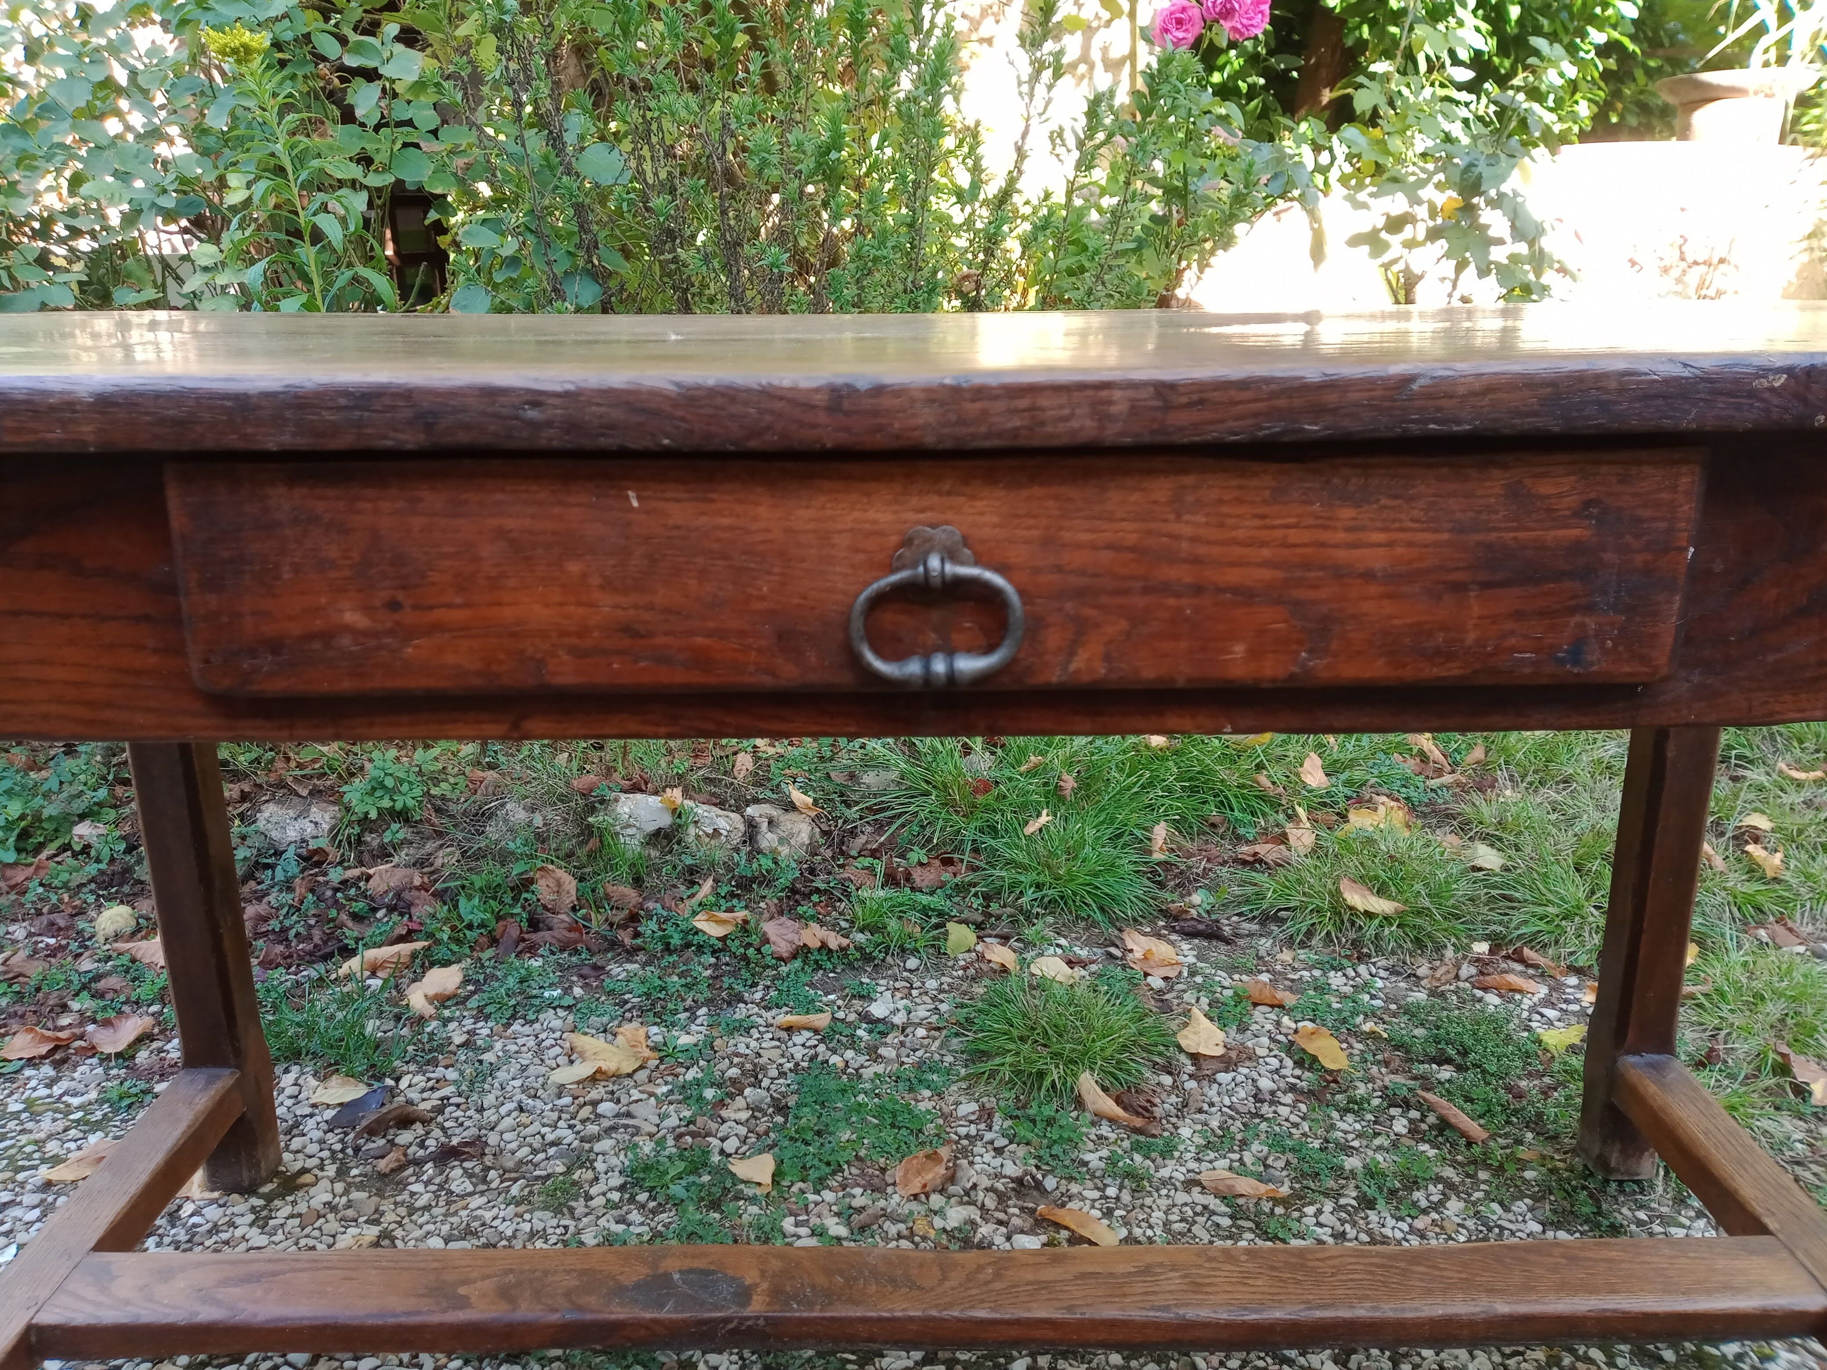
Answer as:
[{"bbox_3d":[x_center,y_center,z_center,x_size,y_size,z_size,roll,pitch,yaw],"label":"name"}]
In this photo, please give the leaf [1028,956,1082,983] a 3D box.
[{"bbox_3d":[0.162,0.326,1.636,0.062,0.020,0.042,4,17,15],"label":"leaf"}]

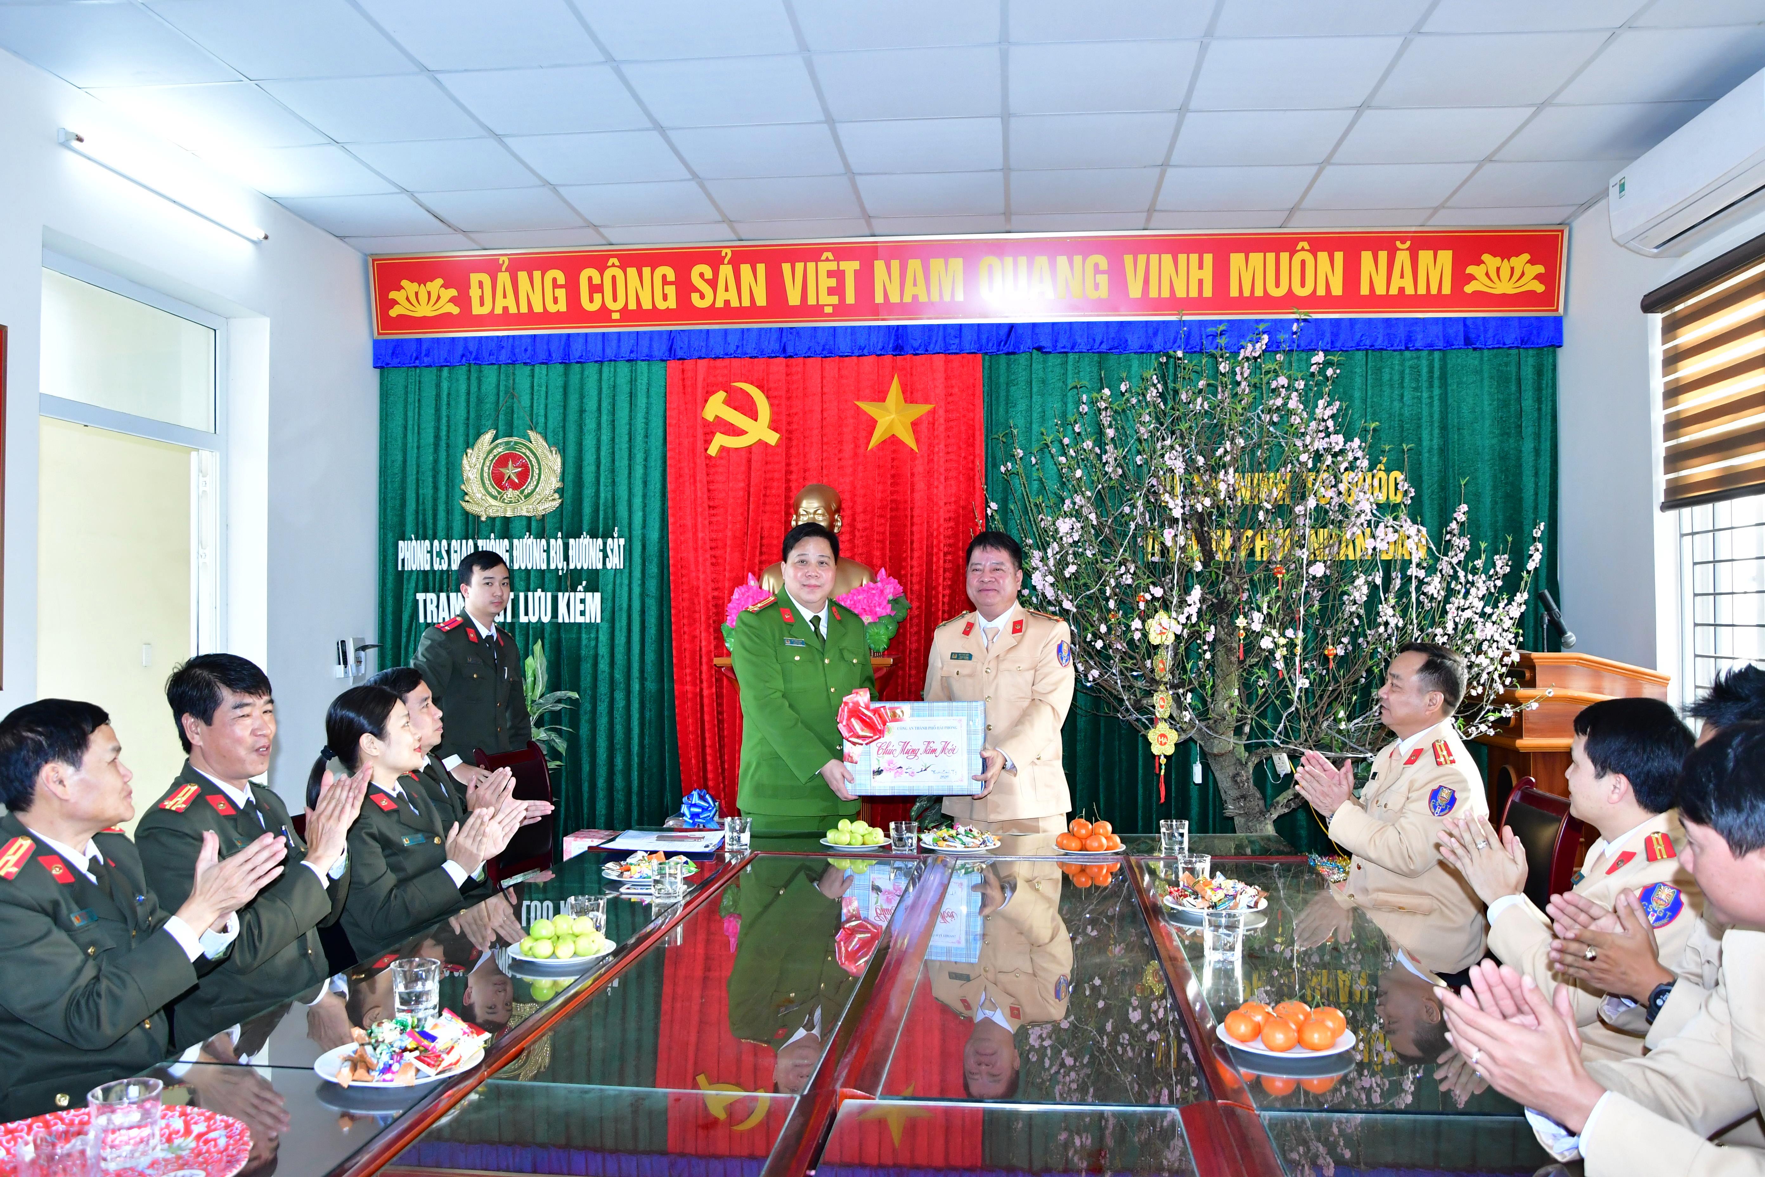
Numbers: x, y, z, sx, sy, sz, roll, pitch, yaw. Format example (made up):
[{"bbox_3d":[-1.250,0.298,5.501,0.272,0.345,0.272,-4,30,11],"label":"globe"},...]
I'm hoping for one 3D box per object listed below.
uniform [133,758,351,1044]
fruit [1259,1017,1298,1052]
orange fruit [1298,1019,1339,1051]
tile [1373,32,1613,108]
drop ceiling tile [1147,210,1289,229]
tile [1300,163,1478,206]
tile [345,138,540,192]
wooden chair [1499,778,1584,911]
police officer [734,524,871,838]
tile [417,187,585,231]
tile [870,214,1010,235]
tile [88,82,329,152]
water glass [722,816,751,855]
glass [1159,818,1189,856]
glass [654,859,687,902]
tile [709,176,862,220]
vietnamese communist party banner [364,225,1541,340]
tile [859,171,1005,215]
[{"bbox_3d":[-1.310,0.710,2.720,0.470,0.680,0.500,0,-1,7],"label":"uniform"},{"bbox_3d":[0.622,0.698,2.070,0.057,0.051,0.057,0,-1,6],"label":"fruit"},{"bbox_3d":[0.644,0.657,1.960,0.057,0.051,0.057,0,-1,6],"label":"orange fruit"},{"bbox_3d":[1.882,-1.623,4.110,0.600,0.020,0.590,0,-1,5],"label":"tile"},{"bbox_3d":[1.442,-1.594,5.705,0.600,0.020,0.330,0,-1,6],"label":"drop ceiling tile"},{"bbox_3d":[1.986,-1.591,5.224,0.600,0.020,0.600,0,-1,6],"label":"tile"},{"bbox_3d":[-1.639,-1.614,5.020,0.600,0.020,0.590,0,-1,5],"label":"tile"},{"bbox_3d":[1.530,1.010,3.520,0.600,0.980,0.500,0,-1,5],"label":"wooden chair"},{"bbox_3d":[-0.232,0.640,4.053,0.500,1.690,0.430,1,-1,-27],"label":"police officer"},{"bbox_3d":[-1.586,-1.600,5.569,0.600,0.020,0.580,0,-1,6],"label":"tile"},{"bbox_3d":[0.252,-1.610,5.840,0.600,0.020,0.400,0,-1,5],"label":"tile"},{"bbox_3d":[-2.257,-1.594,4.479,0.595,0.020,0.585,0,-1,6],"label":"tile"},{"bbox_3d":[-0.406,0.692,3.721,0.073,0.092,0.073,0,-1,6],"label":"water glass"},{"bbox_3d":[0.780,0.668,3.540,0.077,0.087,0.077,0,-1,5],"label":"glass"},{"bbox_3d":[-0.506,0.682,3.131,0.074,0.090,0.074,0,-1,6],"label":"glass"},{"bbox_3d":[-0.399,-1.623,5.497,0.595,0.018,0.570,0,-1,6],"label":"tile"},{"bbox_3d":[0.285,-1.402,6.120,5.480,0.390,0.050,0,7,6],"label":"vietnamese communist party banner"},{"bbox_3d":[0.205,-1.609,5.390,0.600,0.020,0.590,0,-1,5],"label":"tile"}]

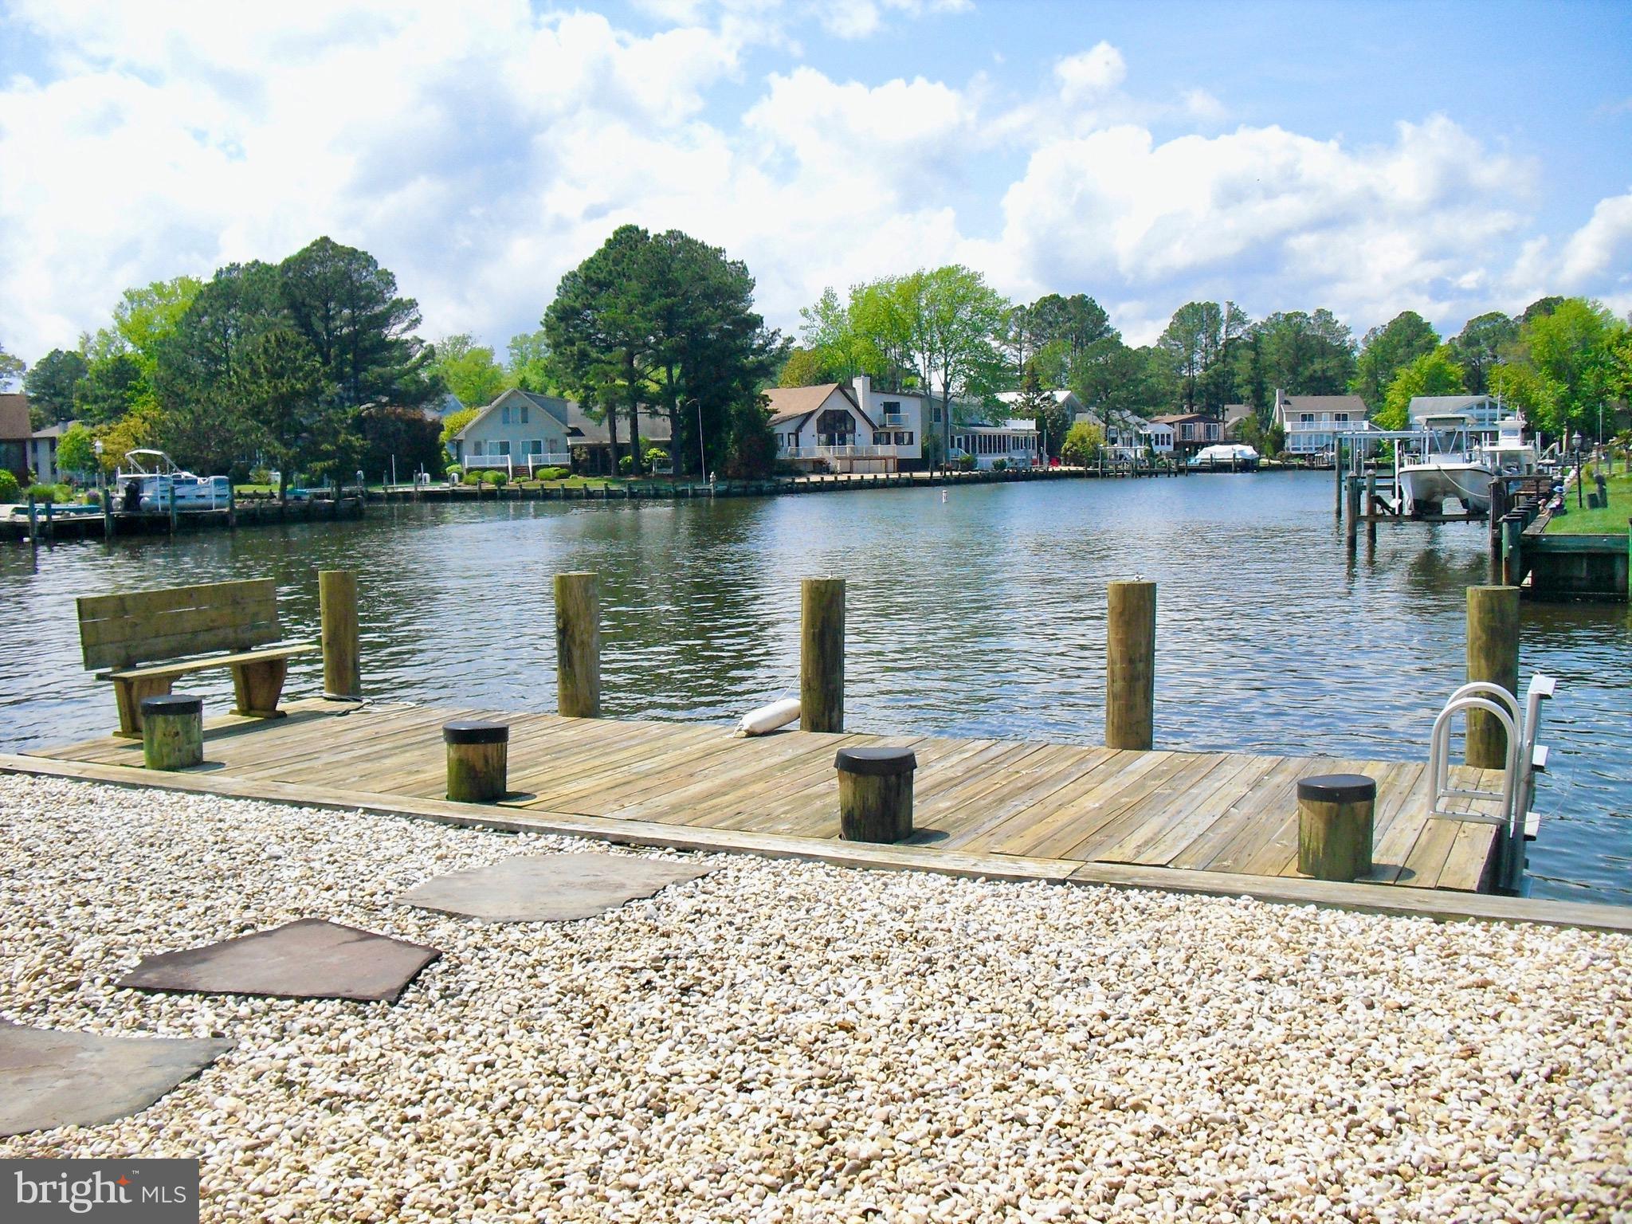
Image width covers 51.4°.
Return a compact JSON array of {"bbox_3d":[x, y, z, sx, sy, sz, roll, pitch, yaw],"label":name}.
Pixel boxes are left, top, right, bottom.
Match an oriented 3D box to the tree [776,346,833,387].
[{"bbox_3d":[-1.098,-20.673,172.000,6.460,12.533,6.460,-1,5,0],"label":"tree"}]

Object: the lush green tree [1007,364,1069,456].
[{"bbox_3d":[22.350,-20.110,170.000,6.000,9.960,5.700,0,5,7],"label":"lush green tree"}]

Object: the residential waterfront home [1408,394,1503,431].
[{"bbox_3d":[78.300,-22.750,206.000,11.740,7.270,10.000,0,5,9],"label":"residential waterfront home"}]

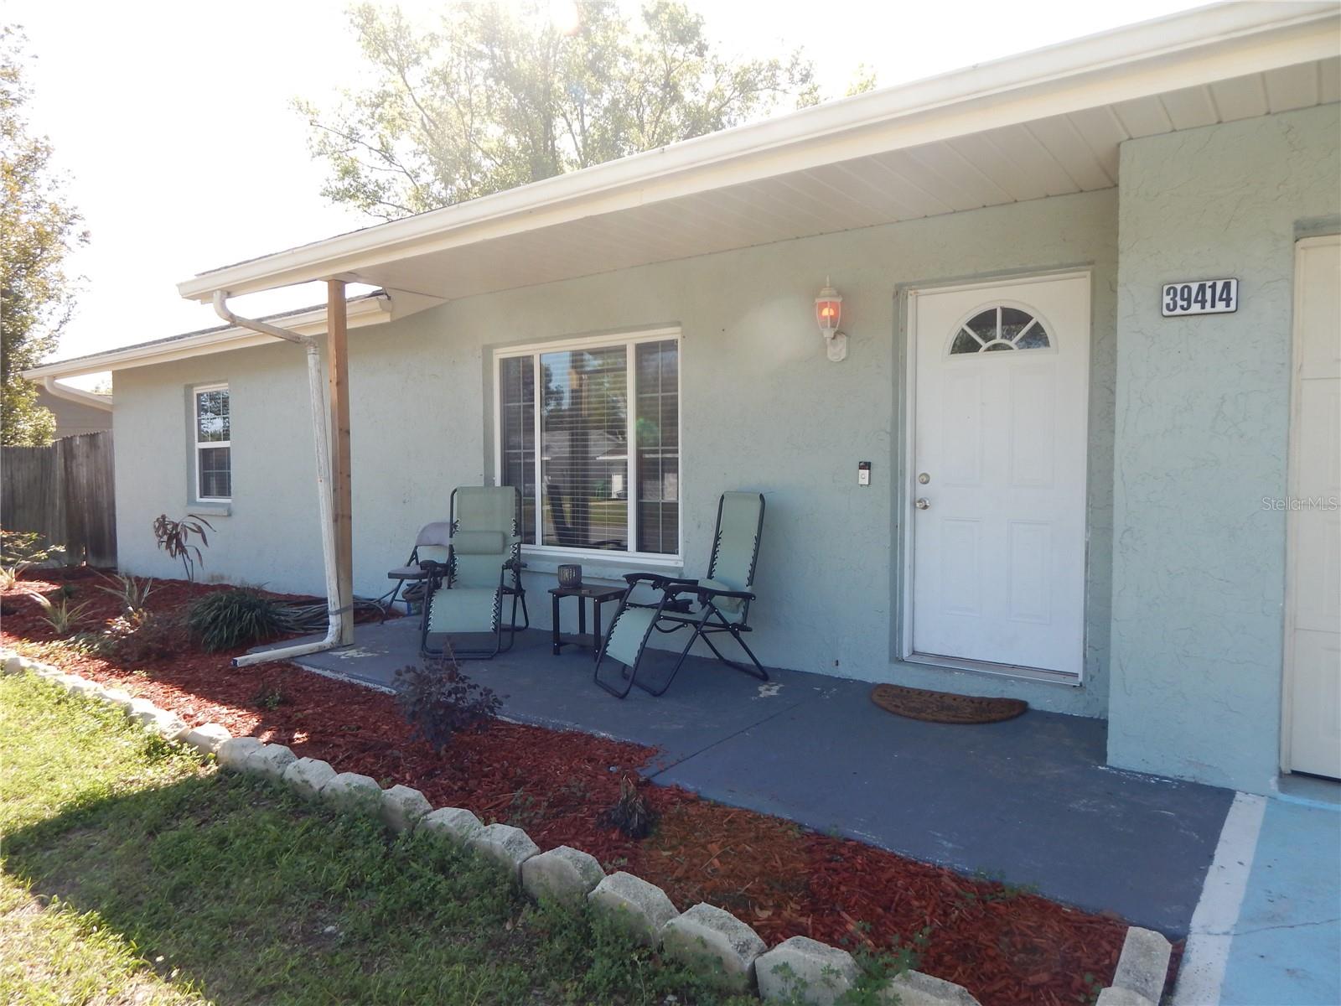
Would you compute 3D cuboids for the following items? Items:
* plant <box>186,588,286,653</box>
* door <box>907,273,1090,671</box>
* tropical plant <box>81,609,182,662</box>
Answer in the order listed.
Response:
[{"bbox_3d":[-3.215,0.822,6.284,0.660,0.380,0.640,2,3,35],"label":"plant"},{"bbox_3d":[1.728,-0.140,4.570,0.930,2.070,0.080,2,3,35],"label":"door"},{"bbox_3d":[-3.777,0.878,5.976,0.660,0.310,0.600,2,3,35],"label":"tropical plant"}]

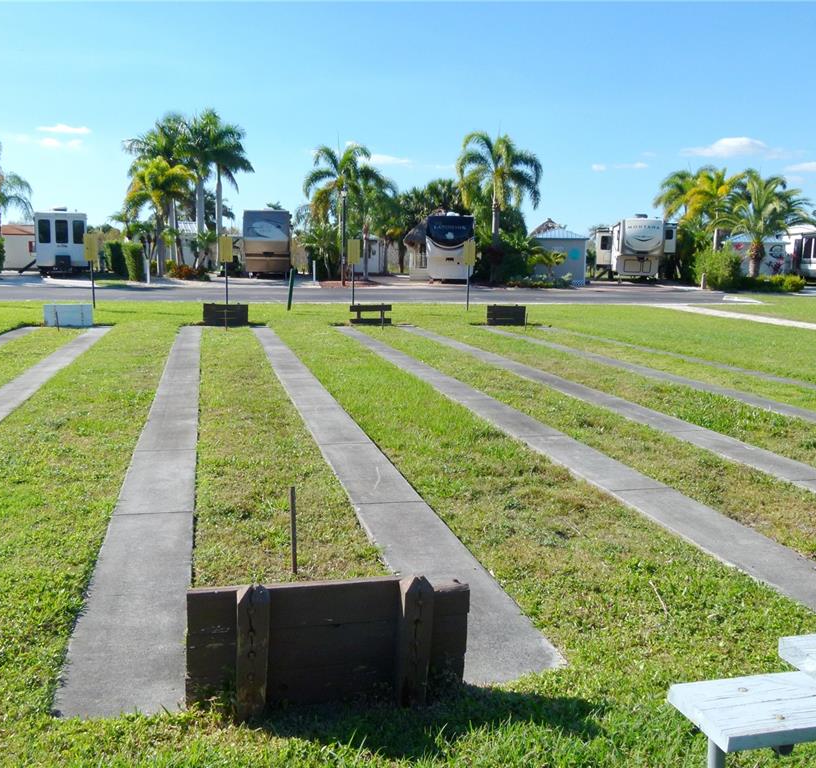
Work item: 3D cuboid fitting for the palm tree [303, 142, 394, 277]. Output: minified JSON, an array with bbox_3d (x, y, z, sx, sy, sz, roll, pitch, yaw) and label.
[{"bbox_3d":[-3.153,-9.062,40.700,4.800,7.100,4.500,1,10,0],"label":"palm tree"}]

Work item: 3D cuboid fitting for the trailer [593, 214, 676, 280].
[{"bbox_3d":[15.056,-9.070,51.712,4.200,3.950,11.200,2,10,9],"label":"trailer"}]

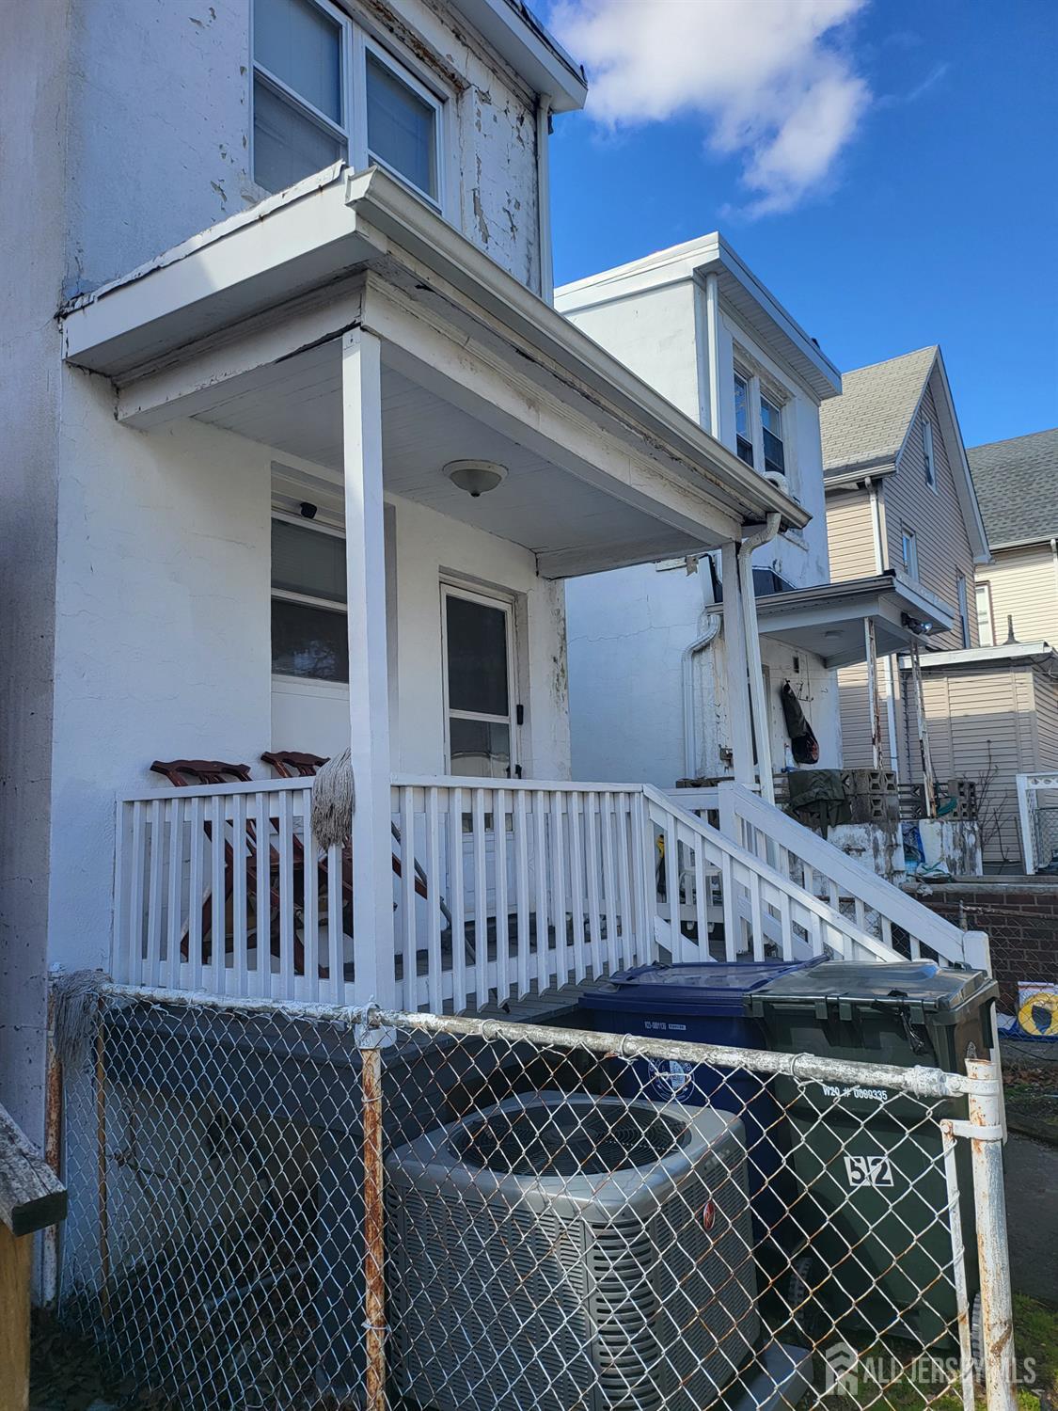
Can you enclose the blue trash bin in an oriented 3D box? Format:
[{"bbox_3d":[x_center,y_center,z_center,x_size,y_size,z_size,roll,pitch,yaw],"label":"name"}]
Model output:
[{"bbox_3d":[0.672,1.521,3.786,0.646,1.045,0.714,-6,-8,32],"label":"blue trash bin"}]

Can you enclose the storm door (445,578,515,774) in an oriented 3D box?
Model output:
[{"bbox_3d":[-0.308,0.286,6.210,0.051,2.043,0.875,-6,-8,32],"label":"storm door"}]

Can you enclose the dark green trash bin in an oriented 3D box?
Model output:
[{"bbox_3d":[1.192,1.427,3.307,0.637,1.054,0.731,-6,-8,32],"label":"dark green trash bin"}]

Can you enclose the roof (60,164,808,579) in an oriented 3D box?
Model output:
[{"bbox_3d":[0.001,-1.310,5.242,1.646,0.400,4.267,-6,-8,32],"label":"roof"}]

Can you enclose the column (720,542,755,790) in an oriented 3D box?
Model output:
[{"bbox_3d":[1.328,0.173,6.140,0.095,2.431,0.095,-6,-8,32],"label":"column"}]

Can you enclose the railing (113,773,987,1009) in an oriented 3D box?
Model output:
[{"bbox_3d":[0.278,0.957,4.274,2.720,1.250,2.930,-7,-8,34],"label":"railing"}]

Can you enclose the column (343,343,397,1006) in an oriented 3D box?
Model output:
[{"bbox_3d":[-0.540,-0.100,3.292,0.095,2.414,0.095,-6,-8,32],"label":"column"}]

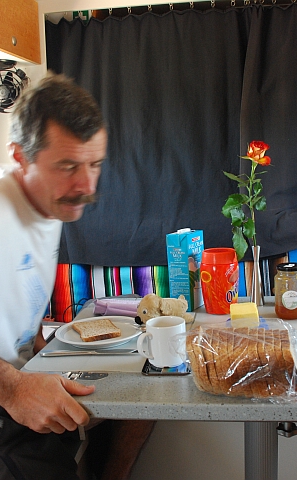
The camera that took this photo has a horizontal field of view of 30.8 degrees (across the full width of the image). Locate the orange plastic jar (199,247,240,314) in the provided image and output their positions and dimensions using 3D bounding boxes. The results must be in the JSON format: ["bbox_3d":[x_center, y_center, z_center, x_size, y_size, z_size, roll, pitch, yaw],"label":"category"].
[{"bbox_3d":[0.187,0.106,1.402,0.092,0.154,0.092,-3,9,0],"label":"orange plastic jar"}]

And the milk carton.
[{"bbox_3d":[0.101,0.078,1.434,0.069,0.208,0.071,4,11,35],"label":"milk carton"}]

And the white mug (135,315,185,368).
[{"bbox_3d":[0.025,0.204,1.072,0.106,0.083,0.078,-9,11,-34],"label":"white mug"}]

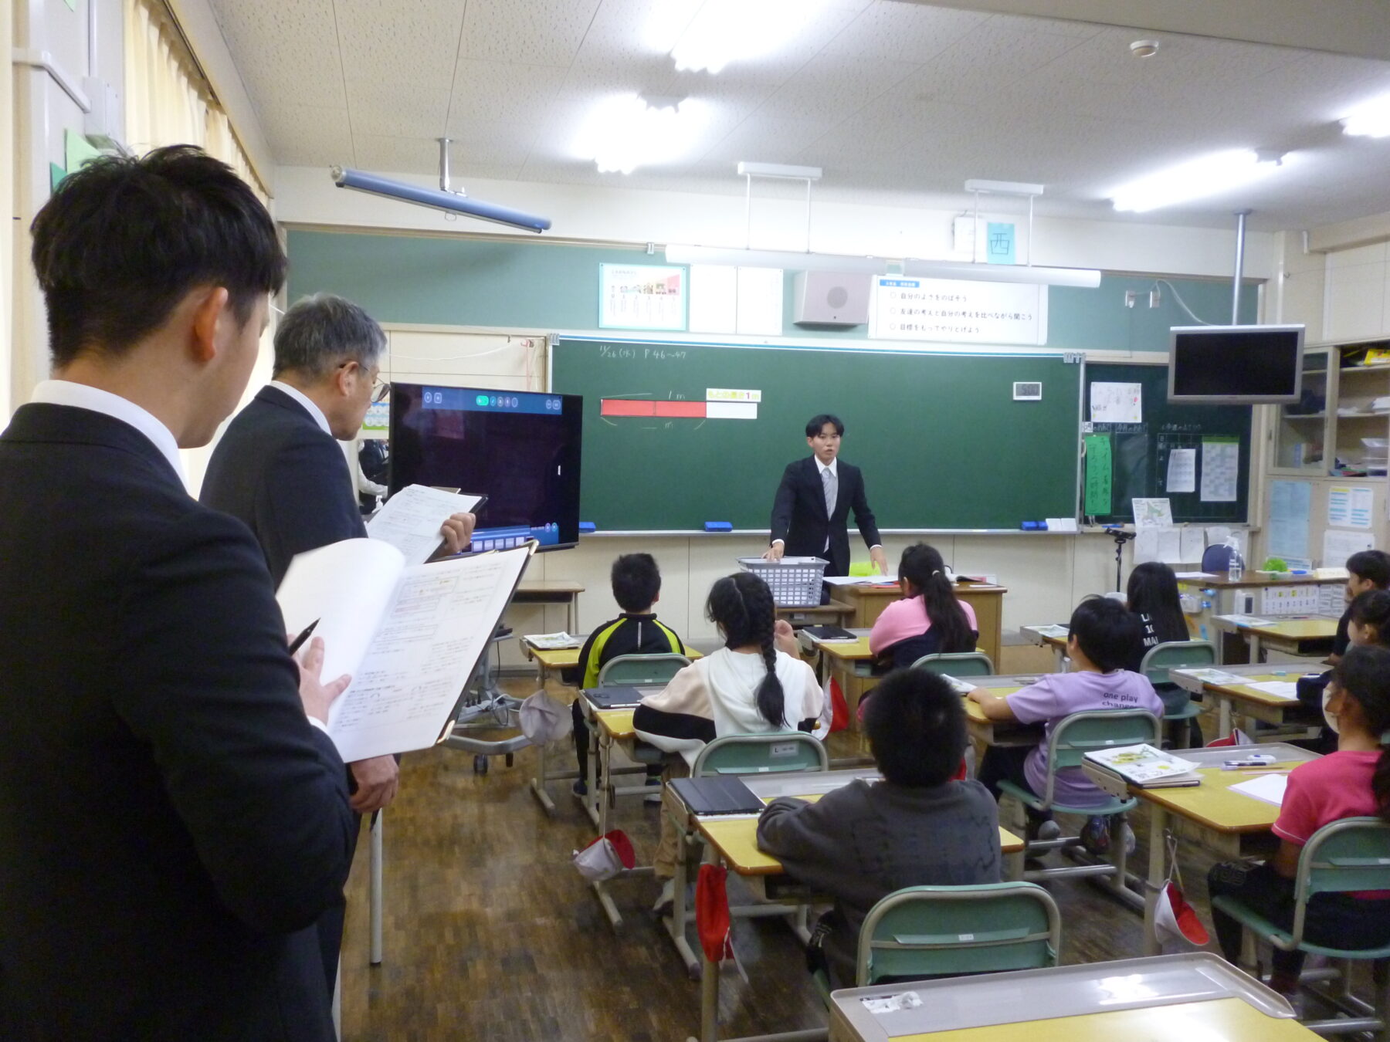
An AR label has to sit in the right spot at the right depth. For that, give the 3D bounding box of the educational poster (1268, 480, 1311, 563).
[{"bbox_3d":[4.097,-0.006,7.760,0.020,0.530,0.360,0,4,-13],"label":"educational poster"}]

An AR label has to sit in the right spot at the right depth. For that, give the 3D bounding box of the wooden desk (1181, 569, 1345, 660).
[{"bbox_3d":[3.178,0.674,6.361,1.100,0.710,0.680,0,4,-18],"label":"wooden desk"}]

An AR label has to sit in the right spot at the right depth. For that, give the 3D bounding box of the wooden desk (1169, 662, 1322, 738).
[{"bbox_3d":[2.235,0.906,4.245,0.670,0.600,0.560,0,4,-13],"label":"wooden desk"}]

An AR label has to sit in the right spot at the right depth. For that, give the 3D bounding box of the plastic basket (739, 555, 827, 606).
[{"bbox_3d":[0.425,0.300,5.679,0.430,0.225,0.300,0,4,-15],"label":"plastic basket"}]

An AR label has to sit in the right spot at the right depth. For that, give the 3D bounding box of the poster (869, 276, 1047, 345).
[{"bbox_3d":[1.750,-1.378,7.396,1.270,0.400,0.020,0,4,-13],"label":"poster"}]

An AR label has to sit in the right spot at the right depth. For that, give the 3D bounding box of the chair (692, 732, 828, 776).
[{"bbox_3d":[0.132,0.863,3.119,0.370,0.645,0.430,0,4,-15],"label":"chair"}]

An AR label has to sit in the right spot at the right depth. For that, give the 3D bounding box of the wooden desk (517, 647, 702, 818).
[{"bbox_3d":[-0.357,0.830,4.722,0.670,0.600,0.560,0,4,-18],"label":"wooden desk"}]

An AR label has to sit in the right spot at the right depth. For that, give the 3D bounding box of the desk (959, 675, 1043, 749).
[{"bbox_3d":[1.189,0.922,3.990,0.700,0.620,0.580,0,5,-15],"label":"desk"}]

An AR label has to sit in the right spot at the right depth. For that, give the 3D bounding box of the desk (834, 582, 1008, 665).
[{"bbox_3d":[1.096,0.679,5.861,0.840,0.700,0.560,0,4,-15],"label":"desk"}]

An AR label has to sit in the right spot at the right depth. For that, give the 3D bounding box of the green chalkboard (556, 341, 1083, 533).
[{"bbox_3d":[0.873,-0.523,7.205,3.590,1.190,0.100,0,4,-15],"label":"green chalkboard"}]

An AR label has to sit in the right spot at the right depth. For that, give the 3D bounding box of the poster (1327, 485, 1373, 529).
[{"bbox_3d":[4.296,-0.087,7.364,0.010,0.257,0.350,0,5,-15],"label":"poster"}]

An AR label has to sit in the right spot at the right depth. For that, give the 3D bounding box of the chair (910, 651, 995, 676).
[{"bbox_3d":[0.933,0.790,4.488,0.370,0.645,0.430,0,4,-15],"label":"chair"}]

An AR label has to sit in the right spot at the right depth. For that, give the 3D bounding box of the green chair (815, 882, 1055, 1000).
[{"bbox_3d":[0.433,1.003,2.296,0.410,0.720,0.460,0,5,-9],"label":"green chair"}]

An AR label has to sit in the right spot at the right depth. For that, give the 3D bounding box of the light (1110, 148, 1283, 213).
[{"bbox_3d":[2.751,-1.872,6.277,0.210,0.100,1.240,0,5,-15],"label":"light"}]

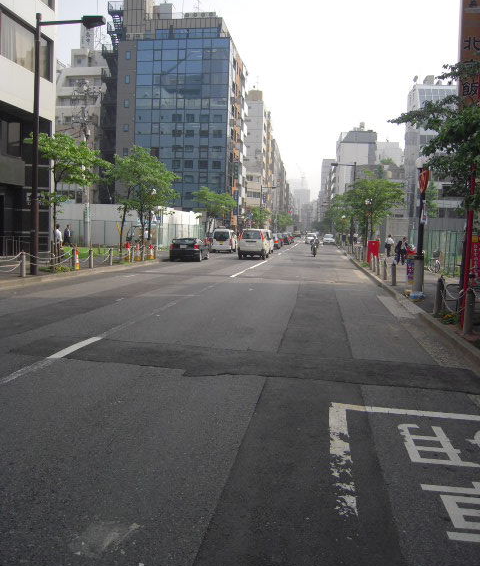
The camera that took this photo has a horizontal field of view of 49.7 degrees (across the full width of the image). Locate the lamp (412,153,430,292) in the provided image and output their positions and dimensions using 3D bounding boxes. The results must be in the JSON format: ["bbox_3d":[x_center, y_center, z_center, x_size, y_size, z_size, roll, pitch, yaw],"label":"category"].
[{"bbox_3d":[5.308,-1.675,15.091,0.460,3.900,0.420,3,6,9],"label":"lamp"}]

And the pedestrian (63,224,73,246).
[{"bbox_3d":[-13.696,-3.747,40.998,0.600,1.700,0.500,4,6,20],"label":"pedestrian"}]

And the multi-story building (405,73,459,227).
[{"bbox_3d":[28.878,-15.316,70.927,10.000,21.500,11.000,2,6,5],"label":"multi-story building"}]

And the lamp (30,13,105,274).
[{"bbox_3d":[-5.486,-4.247,16.367,2.250,8.050,0.380,3,6,9],"label":"lamp"}]

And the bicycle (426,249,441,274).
[{"bbox_3d":[8.710,-0.967,23.284,0.480,1.040,1.660,2,6,5],"label":"bicycle"}]

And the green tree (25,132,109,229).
[{"bbox_3d":[-6.077,-2.792,18.213,2.700,4.800,2.700,3,6,8],"label":"green tree"}]

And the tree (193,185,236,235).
[{"bbox_3d":[-2.206,-5.560,43.730,3.800,5.400,3.800,3,6,9],"label":"tree"}]

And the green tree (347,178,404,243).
[{"bbox_3d":[8.722,-4.042,33.231,3.700,5.200,3.700,3,6,9],"label":"green tree"}]

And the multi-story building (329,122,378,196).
[{"bbox_3d":[33.835,-27.818,149.699,9.400,31.000,21.000,3,6,8],"label":"multi-story building"}]

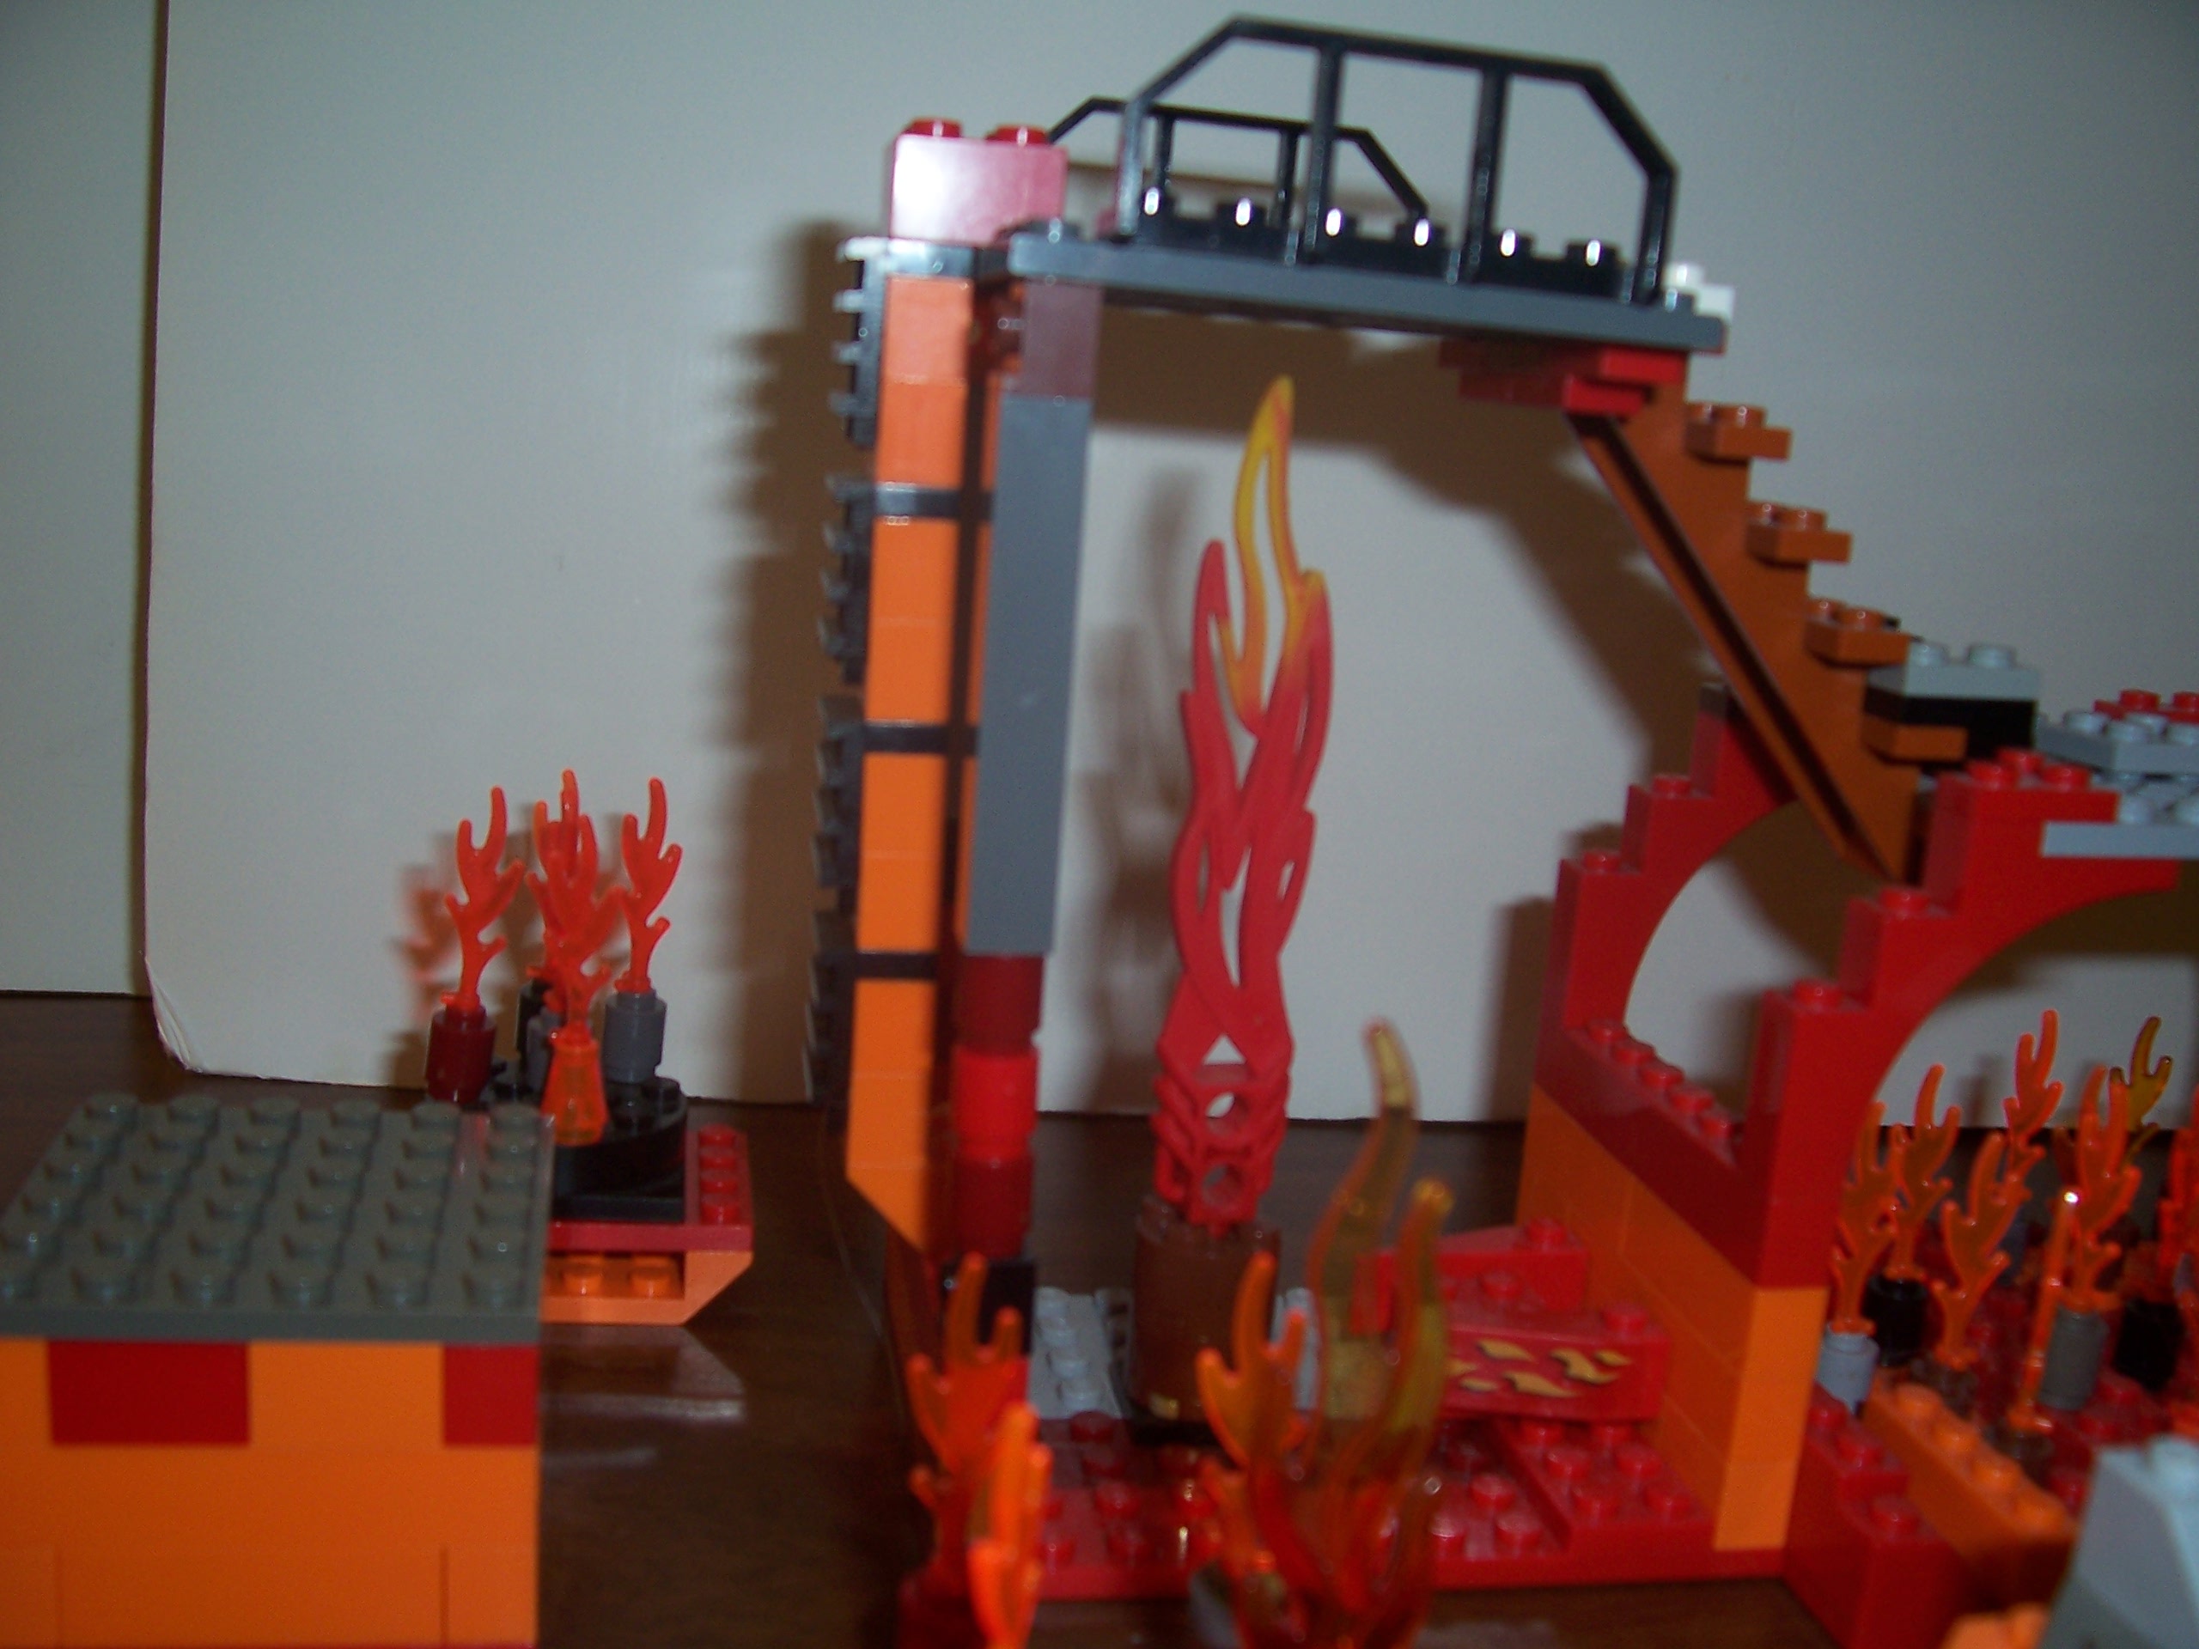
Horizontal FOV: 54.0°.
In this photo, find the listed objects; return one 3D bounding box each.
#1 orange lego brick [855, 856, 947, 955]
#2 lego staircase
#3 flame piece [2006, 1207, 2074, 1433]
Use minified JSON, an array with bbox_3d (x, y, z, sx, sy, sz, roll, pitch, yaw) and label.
[{"bbox_3d":[-0.020,0.007,0.215,0.008,0.010,0.010,2,11,-10],"label":"orange lego brick"},{"bbox_3d":[0.064,-0.023,0.231,0.051,0.054,0.032,2,12,-10],"label":"lego staircase"},{"bbox_3d":[0.097,0.050,0.222,0.005,0.026,0.009,10,13,28],"label":"flame piece"}]

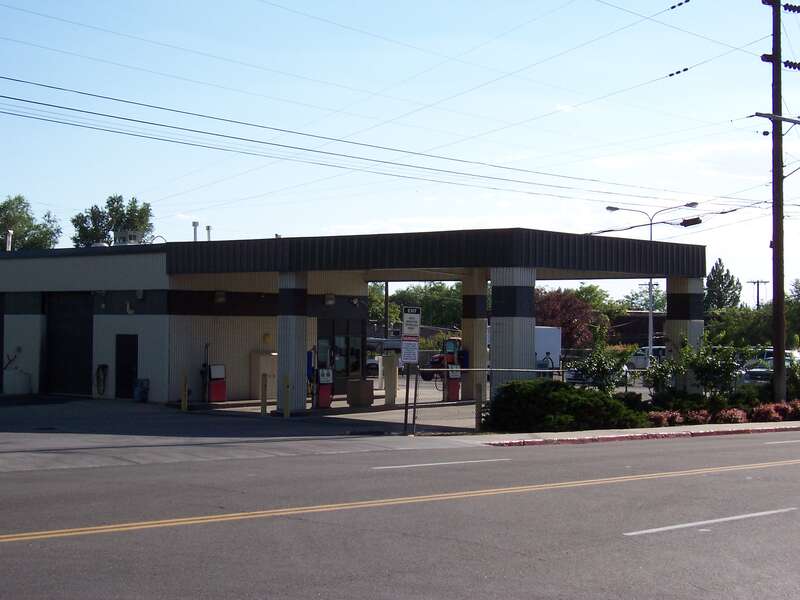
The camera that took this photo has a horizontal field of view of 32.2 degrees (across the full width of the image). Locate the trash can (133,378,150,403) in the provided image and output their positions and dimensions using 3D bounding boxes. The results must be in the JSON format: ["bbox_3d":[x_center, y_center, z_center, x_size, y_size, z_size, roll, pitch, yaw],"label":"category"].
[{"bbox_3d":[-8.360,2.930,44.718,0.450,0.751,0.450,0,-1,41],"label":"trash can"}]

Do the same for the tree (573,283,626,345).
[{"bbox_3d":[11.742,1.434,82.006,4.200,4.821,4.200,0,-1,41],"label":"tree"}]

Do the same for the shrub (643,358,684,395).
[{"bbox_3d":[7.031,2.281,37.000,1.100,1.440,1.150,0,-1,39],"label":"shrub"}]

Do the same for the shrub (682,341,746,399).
[{"bbox_3d":[8.846,2.063,39.000,1.500,1.849,1.650,0,-1,39],"label":"shrub"}]

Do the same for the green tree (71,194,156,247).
[{"bbox_3d":[-18.246,-1.576,88.000,6.000,10.238,5.800,1,-1,-11],"label":"green tree"}]

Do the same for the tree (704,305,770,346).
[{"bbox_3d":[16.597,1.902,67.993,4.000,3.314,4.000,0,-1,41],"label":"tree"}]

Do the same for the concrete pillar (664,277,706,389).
[{"bbox_3d":[8.864,1.340,43.289,0.800,4.092,0.900,0,-1,41],"label":"concrete pillar"}]

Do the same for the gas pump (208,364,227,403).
[{"bbox_3d":[-5.528,2.523,42.000,0.340,1.139,0.540,0,-1,39],"label":"gas pump"}]

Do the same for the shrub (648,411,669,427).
[{"bbox_3d":[6.217,2.859,33.417,0.500,0.367,0.500,1,-1,0],"label":"shrub"}]

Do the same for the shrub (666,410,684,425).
[{"bbox_3d":[6.767,2.908,34.120,0.460,0.352,0.460,1,-1,0],"label":"shrub"}]

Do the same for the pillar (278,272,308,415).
[{"bbox_3d":[-3.245,1.269,41.931,0.660,4.202,0.600,0,-1,41],"label":"pillar"}]

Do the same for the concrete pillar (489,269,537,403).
[{"bbox_3d":[2.991,1.242,36.600,0.840,4.190,0.900,0,-1,39],"label":"concrete pillar"}]

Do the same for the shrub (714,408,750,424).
[{"bbox_3d":[8.414,2.948,35.300,0.750,0.372,0.900,0,-1,39],"label":"shrub"}]

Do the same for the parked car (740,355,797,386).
[{"bbox_3d":[16.921,3.238,63.500,1.780,1.450,4.600,0,-1,30],"label":"parked car"}]

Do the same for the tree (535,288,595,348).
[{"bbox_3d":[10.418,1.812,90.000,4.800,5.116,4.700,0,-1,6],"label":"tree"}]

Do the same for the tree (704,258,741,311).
[{"bbox_3d":[27.823,0.734,120.000,3.500,8.649,3.400,0,-1,13],"label":"tree"}]

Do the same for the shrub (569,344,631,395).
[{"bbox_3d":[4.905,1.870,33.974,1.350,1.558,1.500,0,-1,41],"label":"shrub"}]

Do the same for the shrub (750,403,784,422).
[{"bbox_3d":[10.073,3.073,38.046,0.800,0.493,0.950,0,-1,41],"label":"shrub"}]

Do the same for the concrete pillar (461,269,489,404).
[{"bbox_3d":[2.601,1.317,47.900,0.580,4.430,0.780,0,-1,39],"label":"concrete pillar"}]

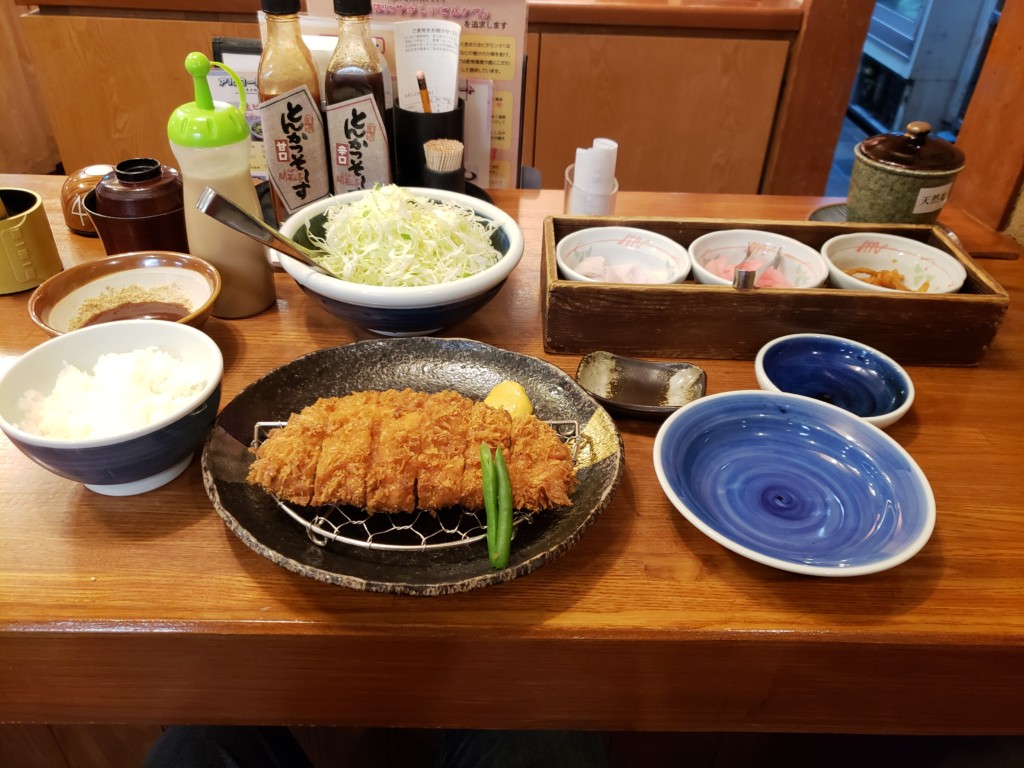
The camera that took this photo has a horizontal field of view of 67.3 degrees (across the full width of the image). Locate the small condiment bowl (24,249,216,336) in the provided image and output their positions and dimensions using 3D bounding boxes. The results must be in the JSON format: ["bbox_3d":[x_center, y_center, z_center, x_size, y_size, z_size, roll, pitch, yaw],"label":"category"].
[{"bbox_3d":[-0.297,-0.051,0.610,0.135,0.053,0.135,2,36,-2],"label":"small condiment bowl"}]

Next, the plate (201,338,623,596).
[{"bbox_3d":[-0.062,0.049,0.510,0.263,0.034,0.244,2,36,-2],"label":"plate"}]

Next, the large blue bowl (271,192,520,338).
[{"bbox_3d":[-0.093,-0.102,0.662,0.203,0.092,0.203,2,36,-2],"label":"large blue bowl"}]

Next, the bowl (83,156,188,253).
[{"bbox_3d":[-0.349,-0.165,0.732,0.101,0.087,0.101,2,36,-2],"label":"bowl"}]

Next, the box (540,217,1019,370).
[{"bbox_3d":[0.217,-0.087,0.690,0.376,0.065,0.132,1,36,-3],"label":"box"}]

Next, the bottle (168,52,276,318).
[{"bbox_3d":[-0.234,-0.158,0.627,0.063,0.211,0.063,3,36,0],"label":"bottle"}]

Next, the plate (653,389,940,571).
[{"bbox_3d":[0.177,0.069,0.497,0.168,0.038,0.168,2,36,-2],"label":"plate"}]

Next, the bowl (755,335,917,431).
[{"bbox_3d":[0.242,0.007,0.590,0.113,0.035,0.113,2,36,-2],"label":"bowl"}]

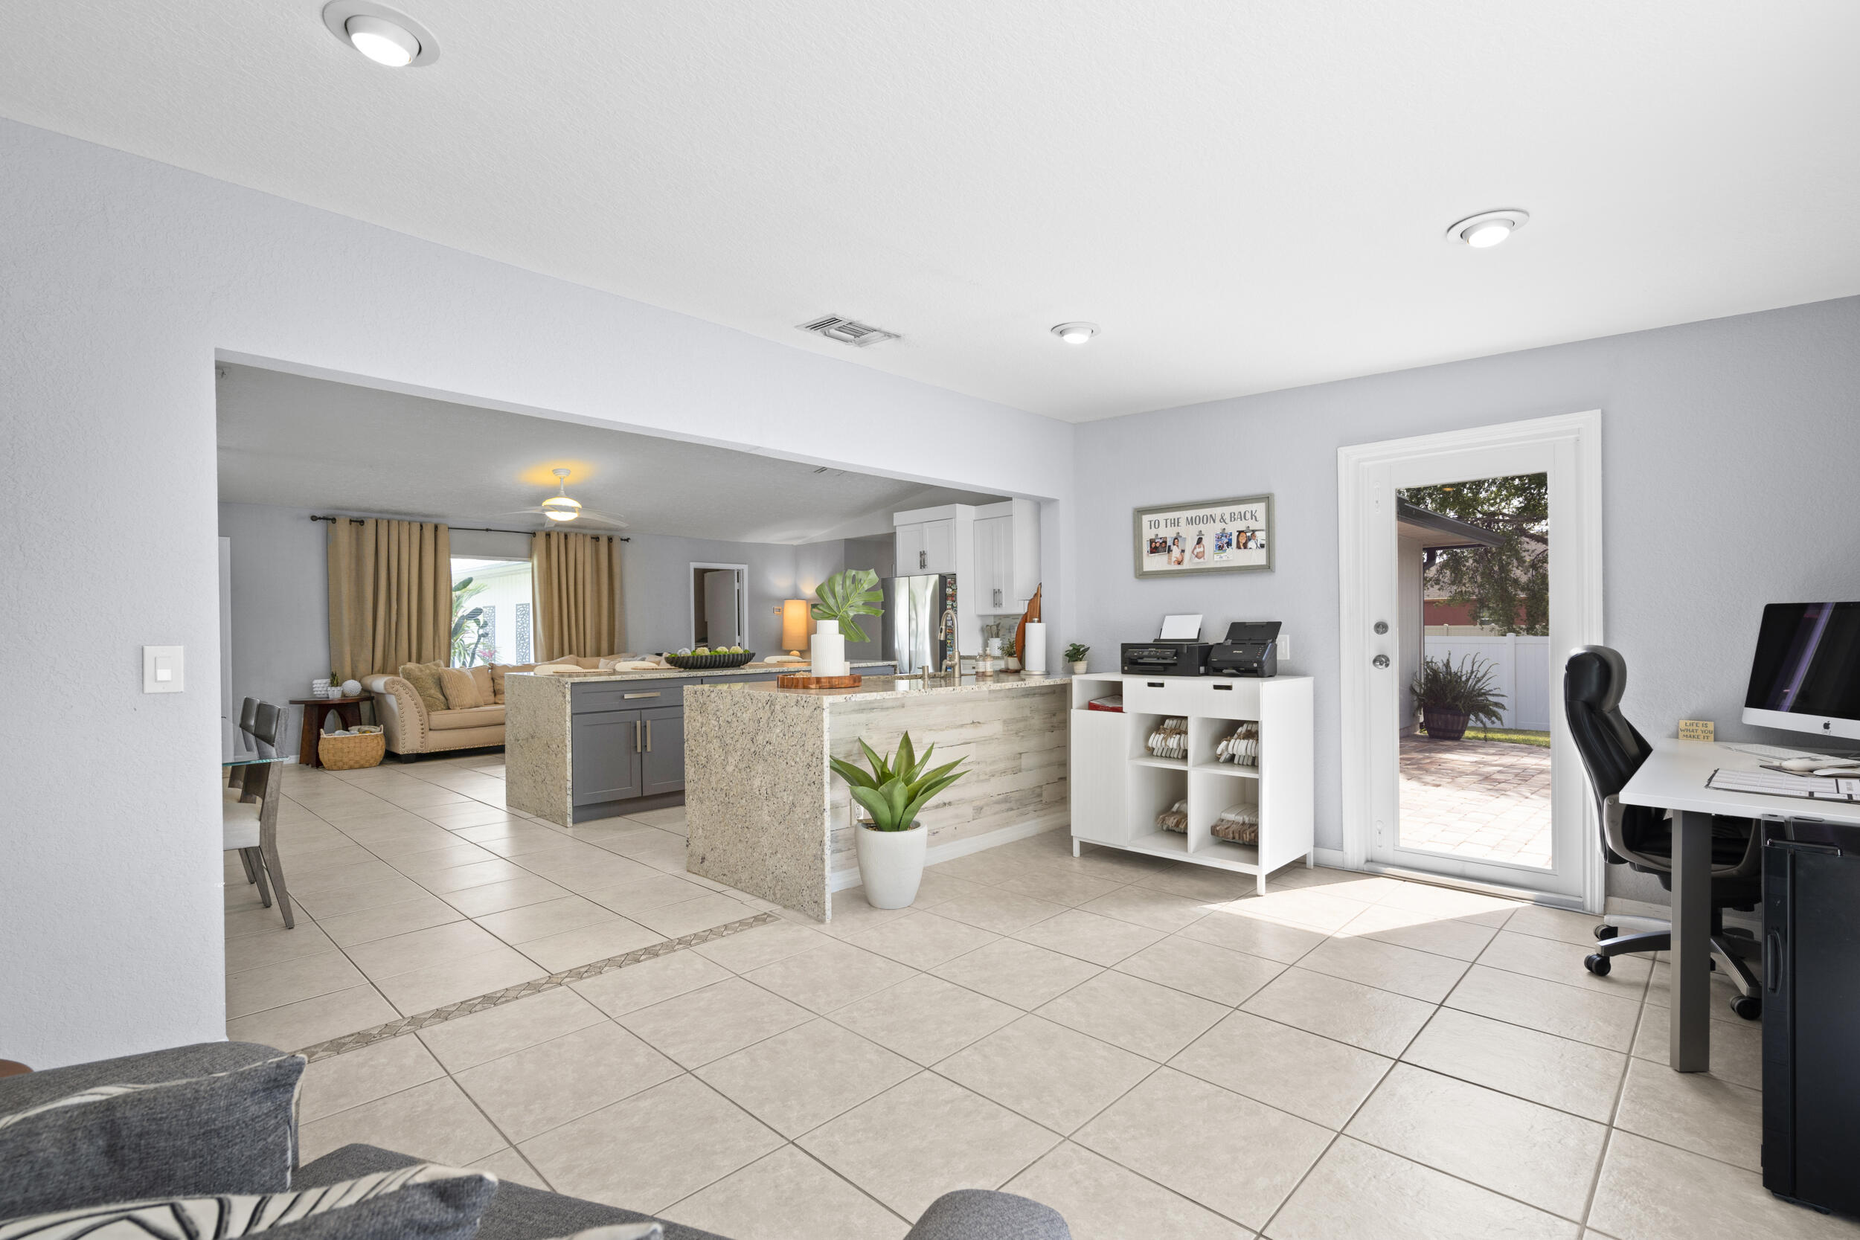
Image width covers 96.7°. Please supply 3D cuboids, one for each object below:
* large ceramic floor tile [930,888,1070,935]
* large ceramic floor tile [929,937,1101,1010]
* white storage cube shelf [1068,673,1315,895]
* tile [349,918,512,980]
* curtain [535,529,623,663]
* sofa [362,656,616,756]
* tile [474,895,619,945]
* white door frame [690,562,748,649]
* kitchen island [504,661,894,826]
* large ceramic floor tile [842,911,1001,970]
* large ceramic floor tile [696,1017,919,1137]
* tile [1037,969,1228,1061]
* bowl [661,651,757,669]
[{"bbox_3d":[0.298,1.242,3.531,0.450,0.012,0.450,-2,-1,44],"label":"large ceramic floor tile"},{"bbox_3d":[0.306,1.230,2.889,0.450,0.012,0.450,-2,-1,44],"label":"large ceramic floor tile"},{"bbox_3d":[1.329,0.763,4.254,1.003,0.949,0.617,-2,-1,44],"label":"white storage cube shelf"},{"bbox_3d":[-1.932,1.260,3.160,0.451,0.012,0.451,-1,-1,44],"label":"tile"},{"bbox_3d":[-4.159,0.173,9.813,0.145,2.393,1.053,-2,-1,44],"label":"curtain"},{"bbox_3d":[-4.490,0.902,8.752,0.880,0.910,2.380,-1,-1,44],"label":"sofa"},{"bbox_3d":[-1.615,1.261,3.486,0.451,0.012,0.451,-1,-1,44],"label":"tile"},{"bbox_3d":[-2.886,0.327,11.348,0.136,2.156,0.854,-2,-1,44],"label":"white door frame"},{"bbox_3d":[-1.580,0.834,6.421,0.950,0.905,2.780,-1,-1,44],"label":"kitchen island"},{"bbox_3d":[-0.018,1.239,3.206,0.450,0.012,0.450,-2,-1,44],"label":"large ceramic floor tile"},{"bbox_3d":[-0.326,1.221,2.231,0.448,0.010,0.448,-1,-1,44],"label":"large ceramic floor tile"},{"bbox_3d":[0.631,1.221,2.572,0.450,0.012,0.450,-2,-1,44],"label":"tile"},{"bbox_3d":[-1.646,0.320,6.281,0.240,0.110,0.710,-2,-1,44],"label":"bowl"}]

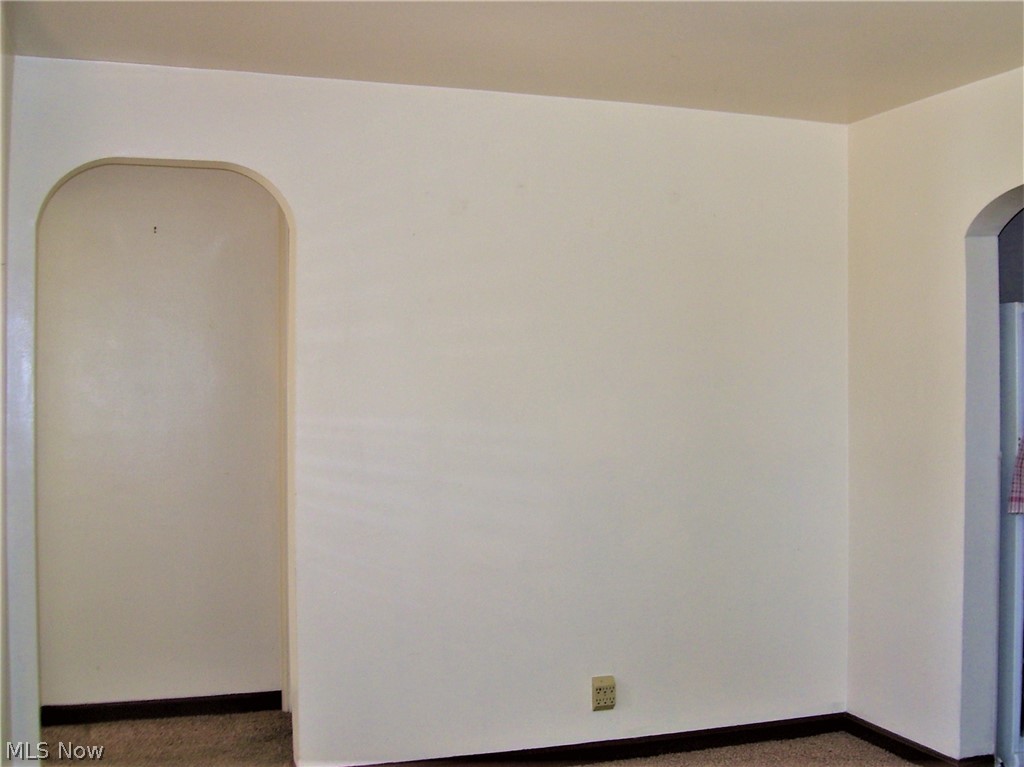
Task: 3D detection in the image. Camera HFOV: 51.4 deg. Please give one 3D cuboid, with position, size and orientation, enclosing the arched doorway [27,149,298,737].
[{"bbox_3d":[-1.095,0.341,3.426,0.775,2.094,0.140,0,1,-19],"label":"arched doorway"}]

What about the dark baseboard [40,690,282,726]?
[{"bbox_3d":[-1.423,1.331,4.354,0.940,0.086,0.020,0,1,-19],"label":"dark baseboard"}]

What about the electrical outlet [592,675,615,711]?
[{"bbox_3d":[0.333,1.119,3.844,0.075,0.119,0.032,0,1,-19],"label":"electrical outlet"}]

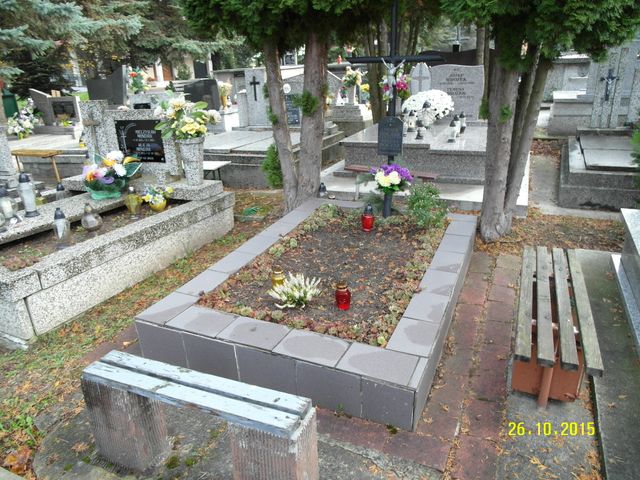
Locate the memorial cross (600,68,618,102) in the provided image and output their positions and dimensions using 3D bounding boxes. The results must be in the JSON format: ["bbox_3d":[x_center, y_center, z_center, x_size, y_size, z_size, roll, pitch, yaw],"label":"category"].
[{"bbox_3d":[3.666,-1.969,5.619,0.200,0.400,0.050,8,24,23],"label":"memorial cross"}]

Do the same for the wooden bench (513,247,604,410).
[{"bbox_3d":[1.060,0.444,2.085,0.273,0.437,1.052,8,24,23],"label":"wooden bench"}]

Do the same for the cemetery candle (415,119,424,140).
[{"bbox_3d":[1.173,-1.298,5.210,0.088,0.233,0.088,8,24,23],"label":"cemetery candle"}]

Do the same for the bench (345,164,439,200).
[{"bbox_3d":[0.691,-0.485,4.426,0.965,0.406,0.190,13,27,33],"label":"bench"}]

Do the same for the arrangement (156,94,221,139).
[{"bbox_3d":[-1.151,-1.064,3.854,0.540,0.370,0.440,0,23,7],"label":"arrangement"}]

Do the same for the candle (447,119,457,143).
[{"bbox_3d":[1.548,-1.272,5.180,0.088,0.266,0.088,8,24,23],"label":"candle"}]

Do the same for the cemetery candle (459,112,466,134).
[{"bbox_3d":[1.830,-1.496,5.688,0.083,0.269,0.083,8,24,23],"label":"cemetery candle"}]

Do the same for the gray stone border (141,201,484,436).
[{"bbox_3d":[0.165,0.209,3.027,1.479,0.210,2.240,8,24,23],"label":"gray stone border"}]

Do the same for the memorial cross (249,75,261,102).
[{"bbox_3d":[-0.981,-2.293,6.716,0.170,0.380,0.030,8,24,23],"label":"memorial cross"}]

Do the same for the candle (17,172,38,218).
[{"bbox_3d":[-2.375,-0.368,3.598,0.118,0.358,0.118,8,24,23],"label":"candle"}]

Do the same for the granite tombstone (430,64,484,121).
[{"bbox_3d":[1.987,-2.165,6.505,0.750,0.770,0.110,8,24,23],"label":"granite tombstone"}]

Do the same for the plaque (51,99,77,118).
[{"bbox_3d":[-4.270,-2.174,7.381,0.450,0.300,0.040,1,22,9],"label":"plaque"}]

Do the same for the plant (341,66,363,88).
[{"bbox_3d":[0.535,-2.598,7.086,0.340,0.330,0.300,8,24,23],"label":"plant"}]

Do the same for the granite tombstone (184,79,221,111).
[{"bbox_3d":[-1.928,-2.379,7.281,0.610,0.540,0.130,8,24,23],"label":"granite tombstone"}]

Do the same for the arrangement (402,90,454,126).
[{"bbox_3d":[1.554,-1.891,6.283,0.680,0.520,0.640,8,24,23],"label":"arrangement"}]

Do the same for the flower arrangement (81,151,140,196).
[{"bbox_3d":[-1.828,-0.569,3.917,0.450,0.370,0.390,8,24,23],"label":"flower arrangement"}]

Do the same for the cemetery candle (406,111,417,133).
[{"bbox_3d":[1.187,-1.529,5.730,0.093,0.265,0.093,8,24,23],"label":"cemetery candle"}]

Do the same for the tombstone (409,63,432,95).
[{"bbox_3d":[1.509,-2.239,6.670,0.310,0.800,0.100,8,24,23],"label":"tombstone"}]

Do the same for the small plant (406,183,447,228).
[{"bbox_3d":[0.876,-0.301,3.621,0.310,0.340,0.300,8,24,23],"label":"small plant"}]

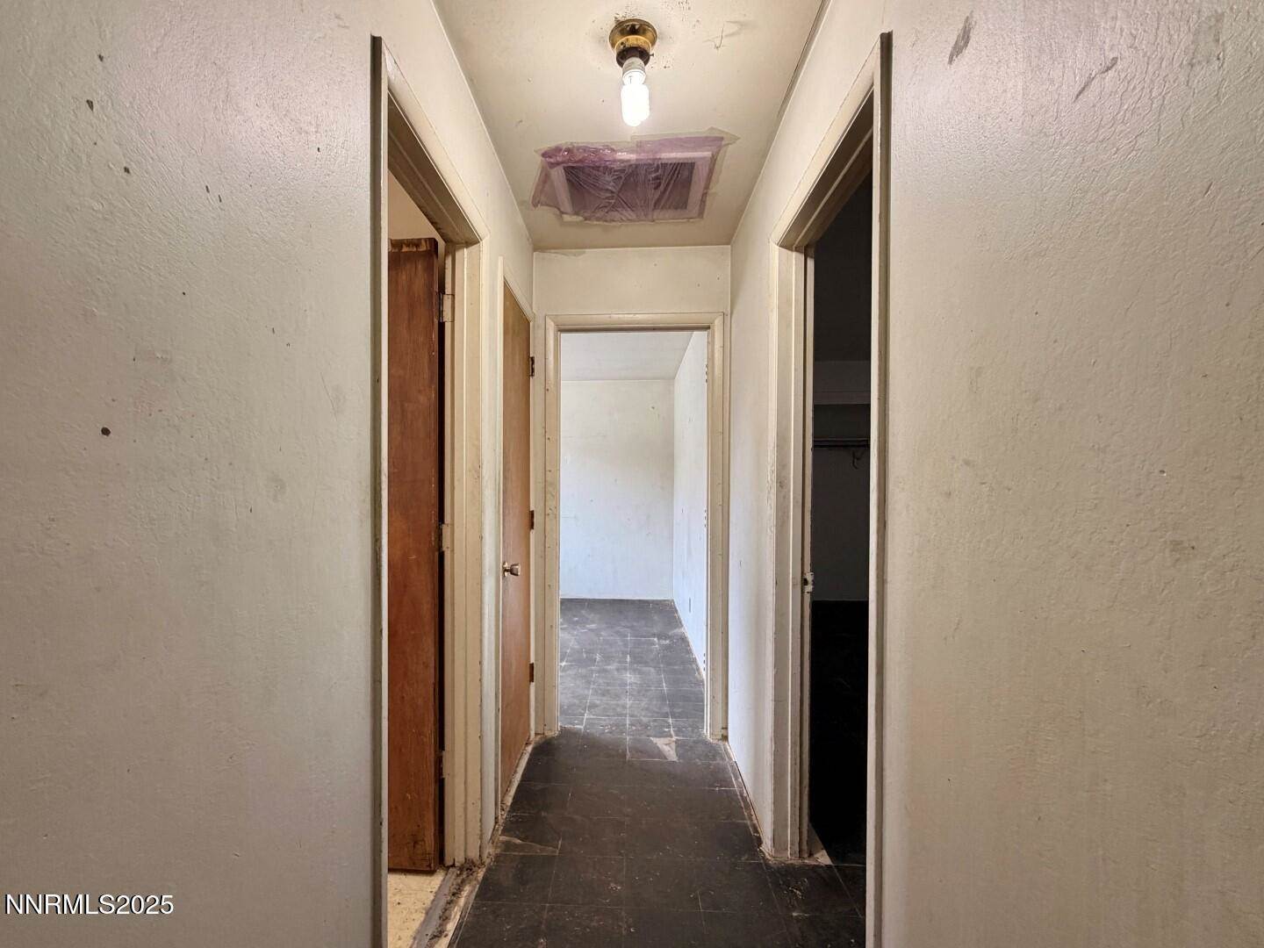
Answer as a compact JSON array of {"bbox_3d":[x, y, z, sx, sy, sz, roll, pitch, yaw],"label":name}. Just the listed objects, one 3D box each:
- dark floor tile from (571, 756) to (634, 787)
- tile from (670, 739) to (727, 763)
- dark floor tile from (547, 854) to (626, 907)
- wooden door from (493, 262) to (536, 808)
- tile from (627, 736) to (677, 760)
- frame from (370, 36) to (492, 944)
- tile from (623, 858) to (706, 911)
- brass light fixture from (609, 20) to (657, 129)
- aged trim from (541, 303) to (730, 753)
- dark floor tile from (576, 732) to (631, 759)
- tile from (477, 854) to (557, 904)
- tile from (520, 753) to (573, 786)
[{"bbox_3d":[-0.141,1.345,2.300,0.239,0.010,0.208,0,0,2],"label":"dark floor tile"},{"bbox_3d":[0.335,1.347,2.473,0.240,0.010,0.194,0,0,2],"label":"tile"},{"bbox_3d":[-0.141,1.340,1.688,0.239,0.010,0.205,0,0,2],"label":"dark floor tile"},{"bbox_3d":[-0.507,0.250,2.225,0.060,2.060,0.540,0,-1,1],"label":"wooden door"},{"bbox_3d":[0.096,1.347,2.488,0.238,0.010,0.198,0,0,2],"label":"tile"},{"bbox_3d":[-0.558,0.253,1.384,0.138,2.159,0.829,0,0,0],"label":"frame"},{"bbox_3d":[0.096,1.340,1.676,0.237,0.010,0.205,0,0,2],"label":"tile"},{"bbox_3d":[0.004,-1.043,1.375,0.127,0.238,0.127,0,0,0],"label":"brass light fixture"},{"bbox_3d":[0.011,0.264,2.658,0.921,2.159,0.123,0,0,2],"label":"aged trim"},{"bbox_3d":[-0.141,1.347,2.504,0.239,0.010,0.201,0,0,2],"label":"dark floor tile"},{"bbox_3d":[-0.374,1.340,1.697,0.226,0.010,0.206,0,0,2],"label":"tile"},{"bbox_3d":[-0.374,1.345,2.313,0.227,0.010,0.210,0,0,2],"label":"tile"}]

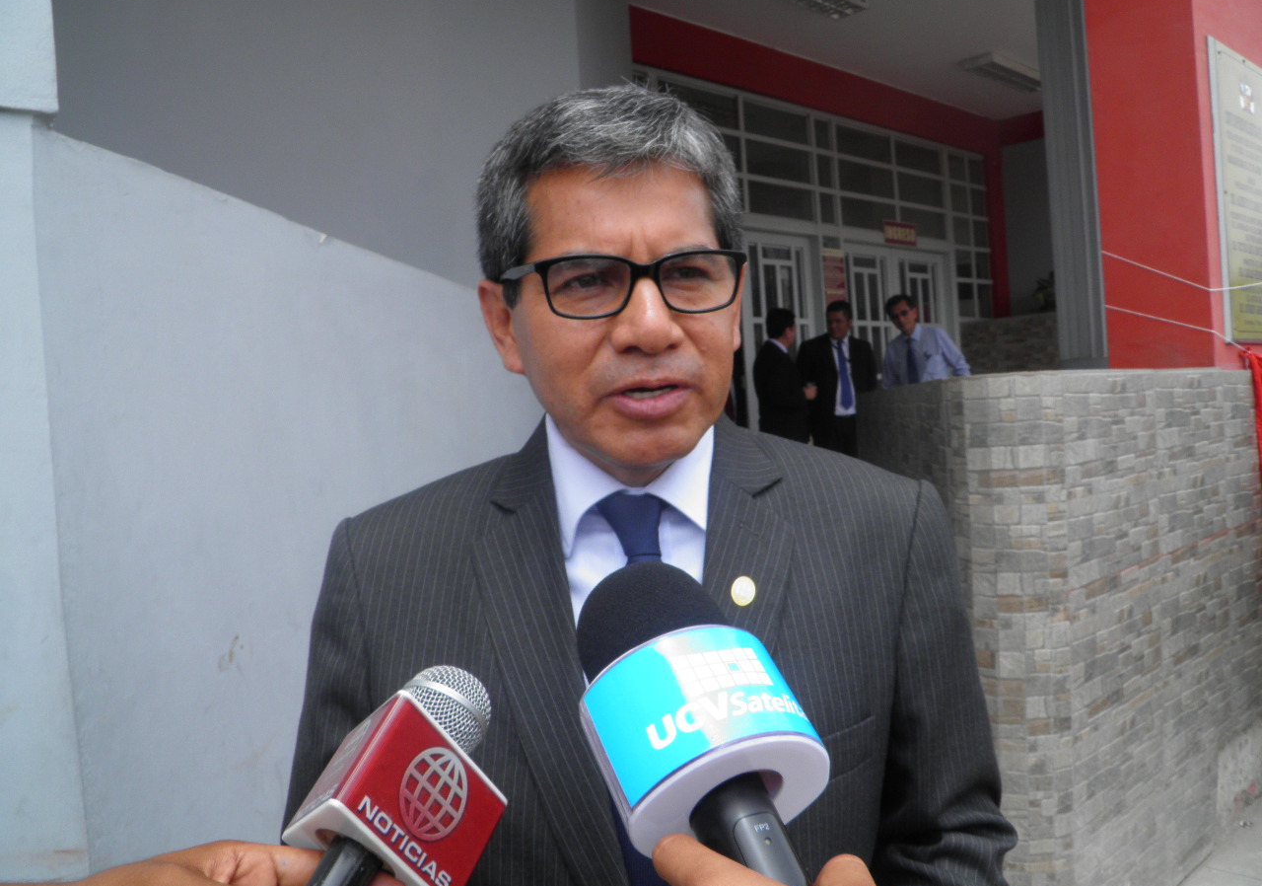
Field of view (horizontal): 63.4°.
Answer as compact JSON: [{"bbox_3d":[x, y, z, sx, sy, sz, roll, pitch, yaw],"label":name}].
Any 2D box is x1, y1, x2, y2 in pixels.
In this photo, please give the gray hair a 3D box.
[{"bbox_3d":[-0.019,-0.151,0.716,0.178,0.185,0.200,-5,4,-17],"label":"gray hair"}]

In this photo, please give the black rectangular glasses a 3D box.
[{"bbox_3d":[-0.007,-0.096,0.678,0.140,0.046,0.143,-5,4,-18],"label":"black rectangular glasses"}]

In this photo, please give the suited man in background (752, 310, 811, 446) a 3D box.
[{"bbox_3d":[0.942,0.024,6.100,0.360,1.660,0.500,-4,0,-13],"label":"suited man in background"}]

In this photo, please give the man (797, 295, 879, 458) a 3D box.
[{"bbox_3d":[1.319,-0.031,6.300,0.530,1.700,0.320,-4,0,7],"label":"man"}]

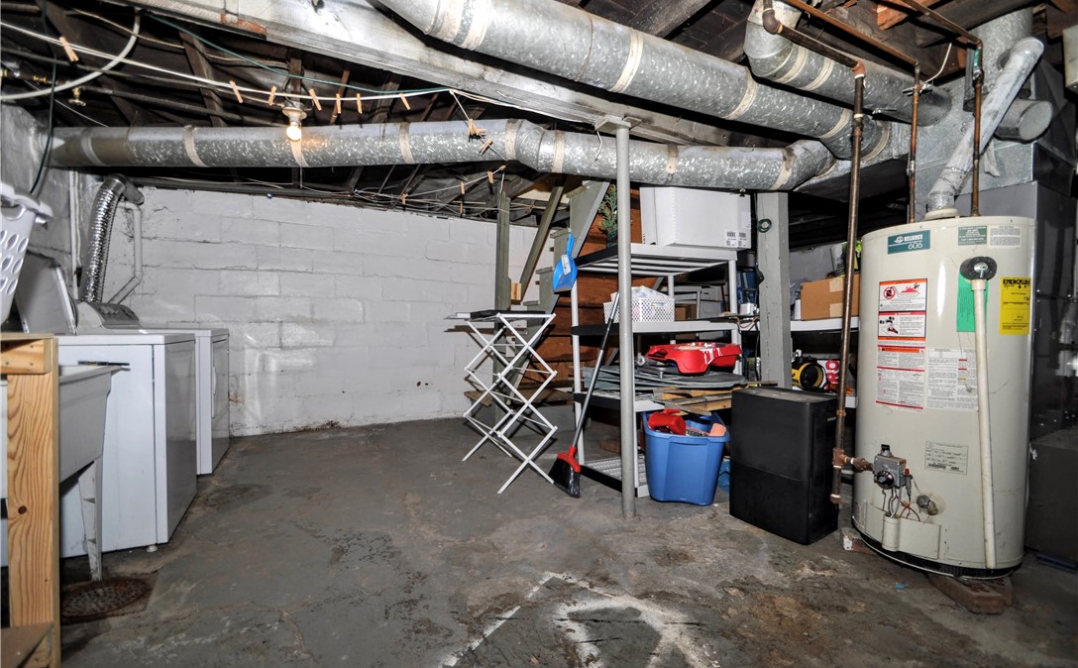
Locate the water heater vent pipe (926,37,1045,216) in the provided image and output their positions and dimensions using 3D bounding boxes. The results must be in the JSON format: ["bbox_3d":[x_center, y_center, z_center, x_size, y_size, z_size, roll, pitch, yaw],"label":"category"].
[{"bbox_3d":[1.685,-0.737,1.695,0.130,0.700,0.120,27,10,38],"label":"water heater vent pipe"}]

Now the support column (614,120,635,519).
[{"bbox_3d":[0.426,-0.067,2.202,0.066,1.940,0.066,-1,0,-27],"label":"support column"}]

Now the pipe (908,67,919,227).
[{"bbox_3d":[1.533,-0.769,1.830,0.025,0.680,0.025,2,0,-27],"label":"pipe"}]

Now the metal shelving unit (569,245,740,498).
[{"bbox_3d":[0.780,0.197,2.897,0.920,1.395,0.540,-1,0,-28],"label":"metal shelving unit"}]

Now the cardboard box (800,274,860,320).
[{"bbox_3d":[1.938,-0.199,2.699,0.340,0.235,0.520,-1,0,-18],"label":"cardboard box"}]

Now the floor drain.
[{"bbox_3d":[-1.542,0.927,1.580,0.280,0.020,0.280,-1,0,-28],"label":"floor drain"}]

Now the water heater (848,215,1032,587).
[{"bbox_3d":[1.552,0.221,1.756,0.500,1.235,0.500,-1,0,-24],"label":"water heater"}]

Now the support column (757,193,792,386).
[{"bbox_3d":[1.384,-0.074,2.660,0.090,1.930,0.140,-1,0,-26],"label":"support column"}]

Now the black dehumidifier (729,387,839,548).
[{"bbox_3d":[1.156,0.594,2.139,0.255,0.607,0.387,-1,1,-33],"label":"black dehumidifier"}]

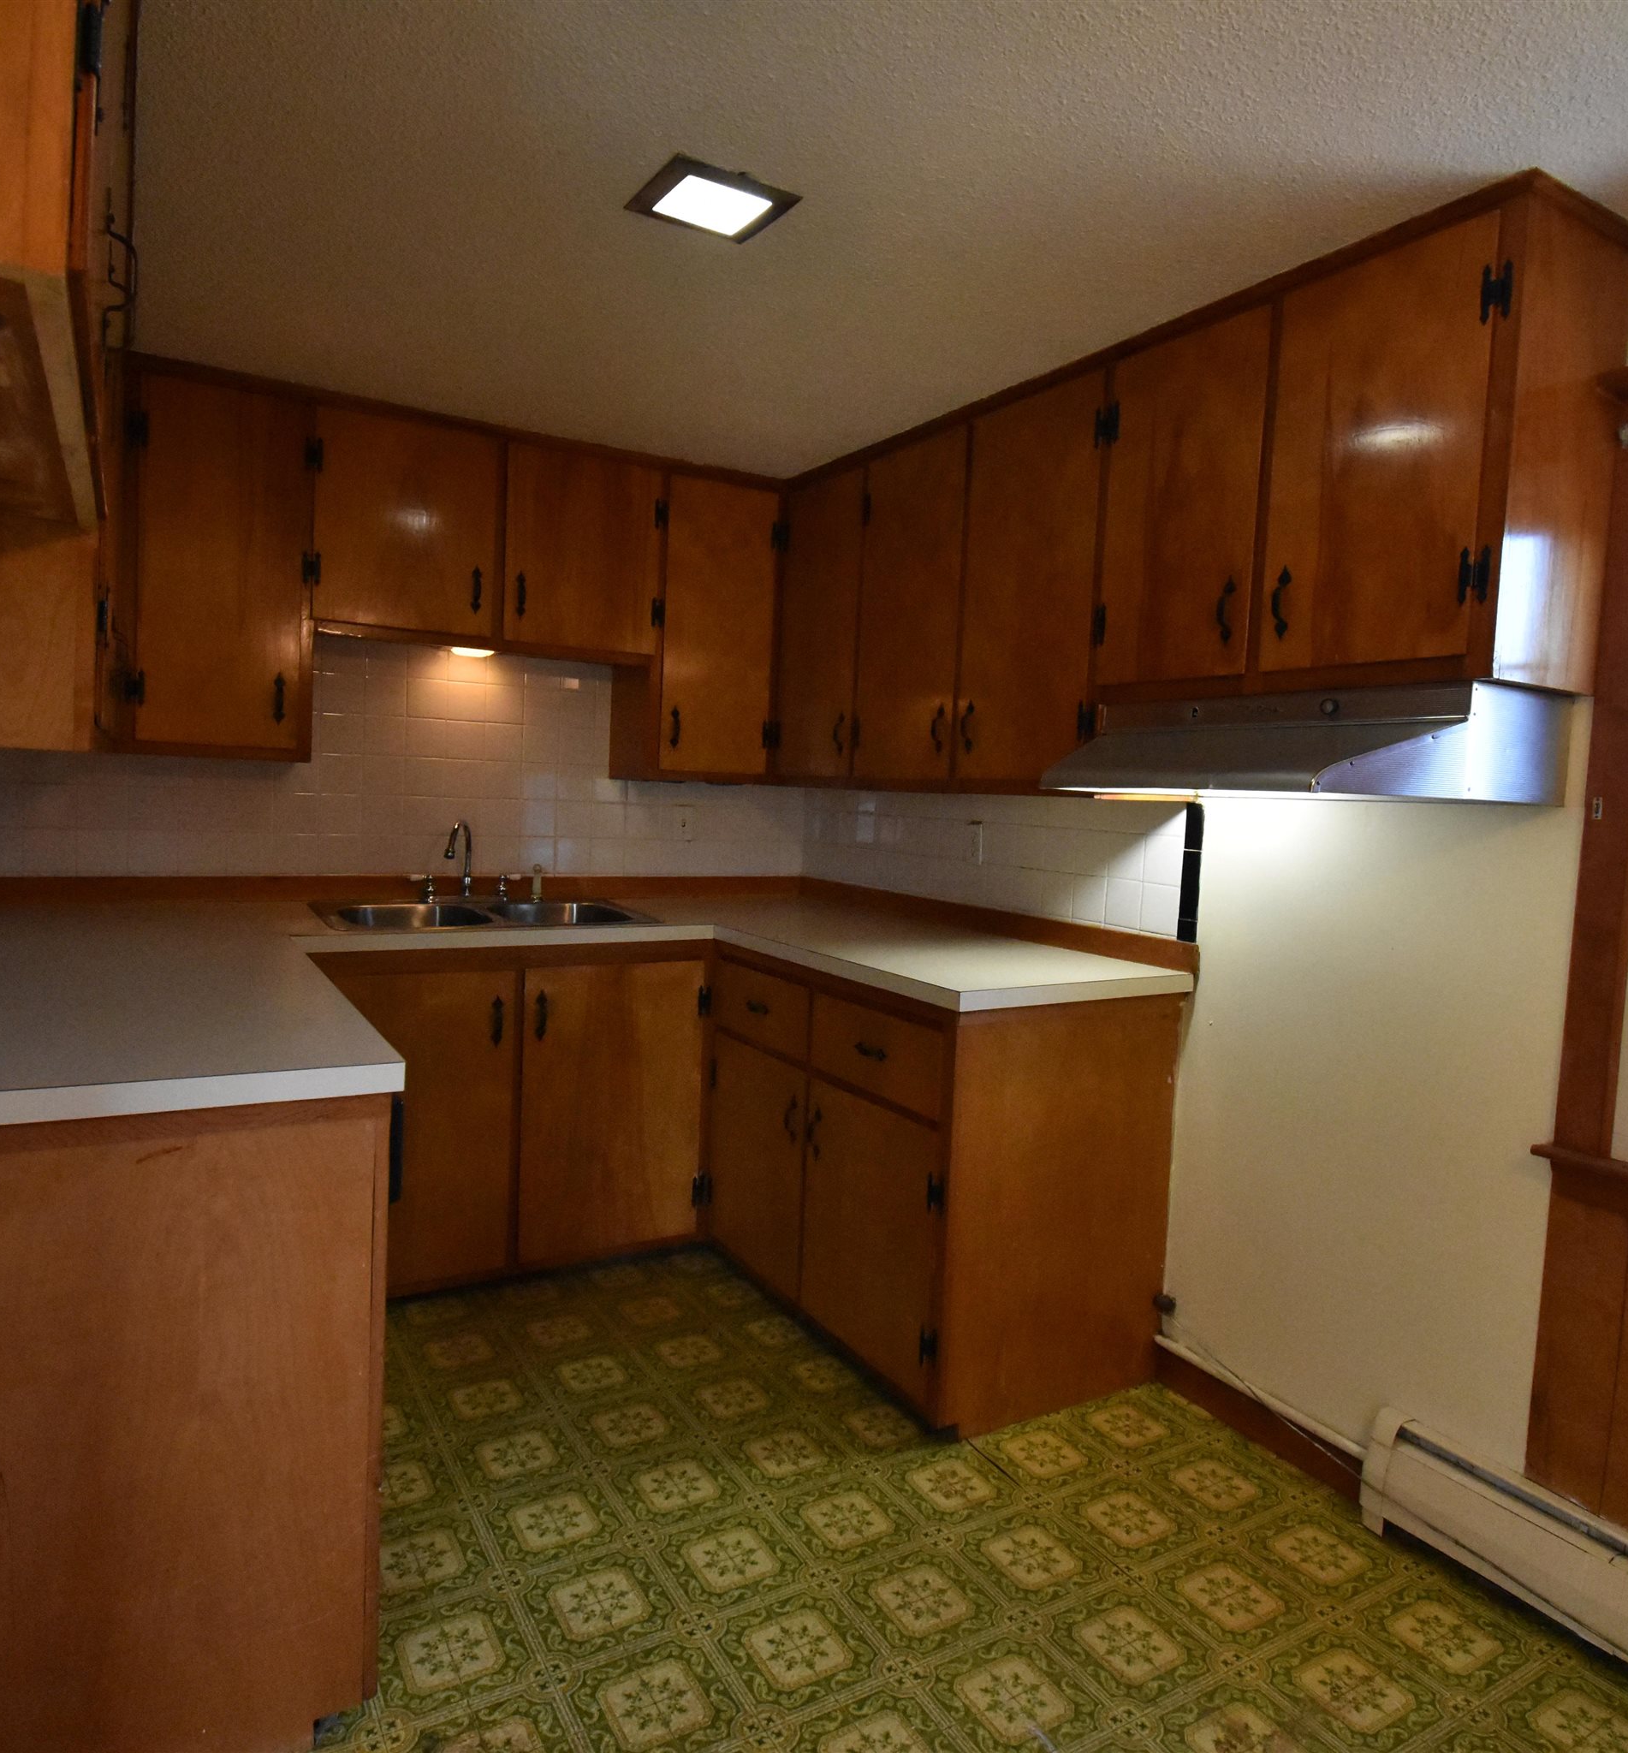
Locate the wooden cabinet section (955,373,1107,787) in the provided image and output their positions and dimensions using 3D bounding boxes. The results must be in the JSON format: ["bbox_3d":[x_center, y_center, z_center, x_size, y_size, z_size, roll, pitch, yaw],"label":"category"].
[{"bbox_3d":[0.595,-0.609,2.438,0.334,0.820,0.425,-1,6,-31],"label":"wooden cabinet section"}]

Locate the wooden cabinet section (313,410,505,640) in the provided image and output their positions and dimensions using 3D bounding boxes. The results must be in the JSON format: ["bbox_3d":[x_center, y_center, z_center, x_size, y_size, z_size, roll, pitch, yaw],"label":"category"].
[{"bbox_3d":[-1.088,-0.886,2.872,0.437,0.520,0.326,-1,6,-31],"label":"wooden cabinet section"}]

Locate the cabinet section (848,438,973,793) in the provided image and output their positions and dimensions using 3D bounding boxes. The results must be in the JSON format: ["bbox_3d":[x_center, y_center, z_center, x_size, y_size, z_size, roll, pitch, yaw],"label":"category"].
[{"bbox_3d":[0.371,-0.651,2.805,0.334,0.820,0.420,-1,6,-31],"label":"cabinet section"}]

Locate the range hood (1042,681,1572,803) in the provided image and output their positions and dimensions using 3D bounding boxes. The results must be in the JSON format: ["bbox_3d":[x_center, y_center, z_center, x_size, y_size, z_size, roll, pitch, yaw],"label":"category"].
[{"bbox_3d":[0.820,-0.235,1.984,0.530,0.188,0.746,0,5,-32],"label":"range hood"}]

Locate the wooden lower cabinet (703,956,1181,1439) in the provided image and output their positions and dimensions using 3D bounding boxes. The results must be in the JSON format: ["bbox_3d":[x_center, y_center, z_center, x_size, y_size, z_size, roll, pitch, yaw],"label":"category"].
[{"bbox_3d":[0.268,0.654,2.755,0.640,0.888,1.028,0,5,-32],"label":"wooden lower cabinet"}]

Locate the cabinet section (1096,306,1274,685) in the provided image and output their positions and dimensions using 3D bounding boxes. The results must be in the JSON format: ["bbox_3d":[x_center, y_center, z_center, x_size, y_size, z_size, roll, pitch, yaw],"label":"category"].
[{"bbox_3d":[0.805,-0.673,2.091,0.334,0.625,0.360,-1,6,-31],"label":"cabinet section"}]

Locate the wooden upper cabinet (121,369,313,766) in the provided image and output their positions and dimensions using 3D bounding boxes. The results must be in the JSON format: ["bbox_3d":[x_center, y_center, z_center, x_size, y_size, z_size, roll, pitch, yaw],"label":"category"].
[{"bbox_3d":[-1.459,-0.725,2.675,0.404,0.869,0.305,0,5,-32],"label":"wooden upper cabinet"}]

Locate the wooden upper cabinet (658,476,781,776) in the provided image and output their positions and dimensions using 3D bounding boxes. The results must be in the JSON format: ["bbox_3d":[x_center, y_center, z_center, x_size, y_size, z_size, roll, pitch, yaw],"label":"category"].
[{"bbox_3d":[-0.349,-0.728,3.380,0.395,0.867,0.305,0,5,-32],"label":"wooden upper cabinet"}]

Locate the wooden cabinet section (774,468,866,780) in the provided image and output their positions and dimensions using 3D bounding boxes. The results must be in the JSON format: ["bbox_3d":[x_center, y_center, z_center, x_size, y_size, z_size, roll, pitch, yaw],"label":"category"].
[{"bbox_3d":[0.143,-0.696,3.179,0.334,0.835,0.440,-1,6,-31],"label":"wooden cabinet section"}]

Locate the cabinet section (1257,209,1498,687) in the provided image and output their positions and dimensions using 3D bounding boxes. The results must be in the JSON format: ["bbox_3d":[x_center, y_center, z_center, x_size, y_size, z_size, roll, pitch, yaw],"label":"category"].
[{"bbox_3d":[0.998,-0.637,1.775,0.334,0.625,0.365,-1,6,-31],"label":"cabinet section"}]

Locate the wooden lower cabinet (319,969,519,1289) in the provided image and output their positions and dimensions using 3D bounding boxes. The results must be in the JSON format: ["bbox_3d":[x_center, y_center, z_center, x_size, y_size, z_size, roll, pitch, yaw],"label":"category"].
[{"bbox_3d":[-1.101,0.573,2.839,0.500,0.845,0.610,0,5,-32],"label":"wooden lower cabinet"}]

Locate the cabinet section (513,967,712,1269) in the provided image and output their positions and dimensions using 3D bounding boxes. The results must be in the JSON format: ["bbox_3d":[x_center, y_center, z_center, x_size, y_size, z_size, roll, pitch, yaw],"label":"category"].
[{"bbox_3d":[-0.675,0.579,3.128,0.510,0.785,0.582,-1,6,-31],"label":"cabinet section"}]

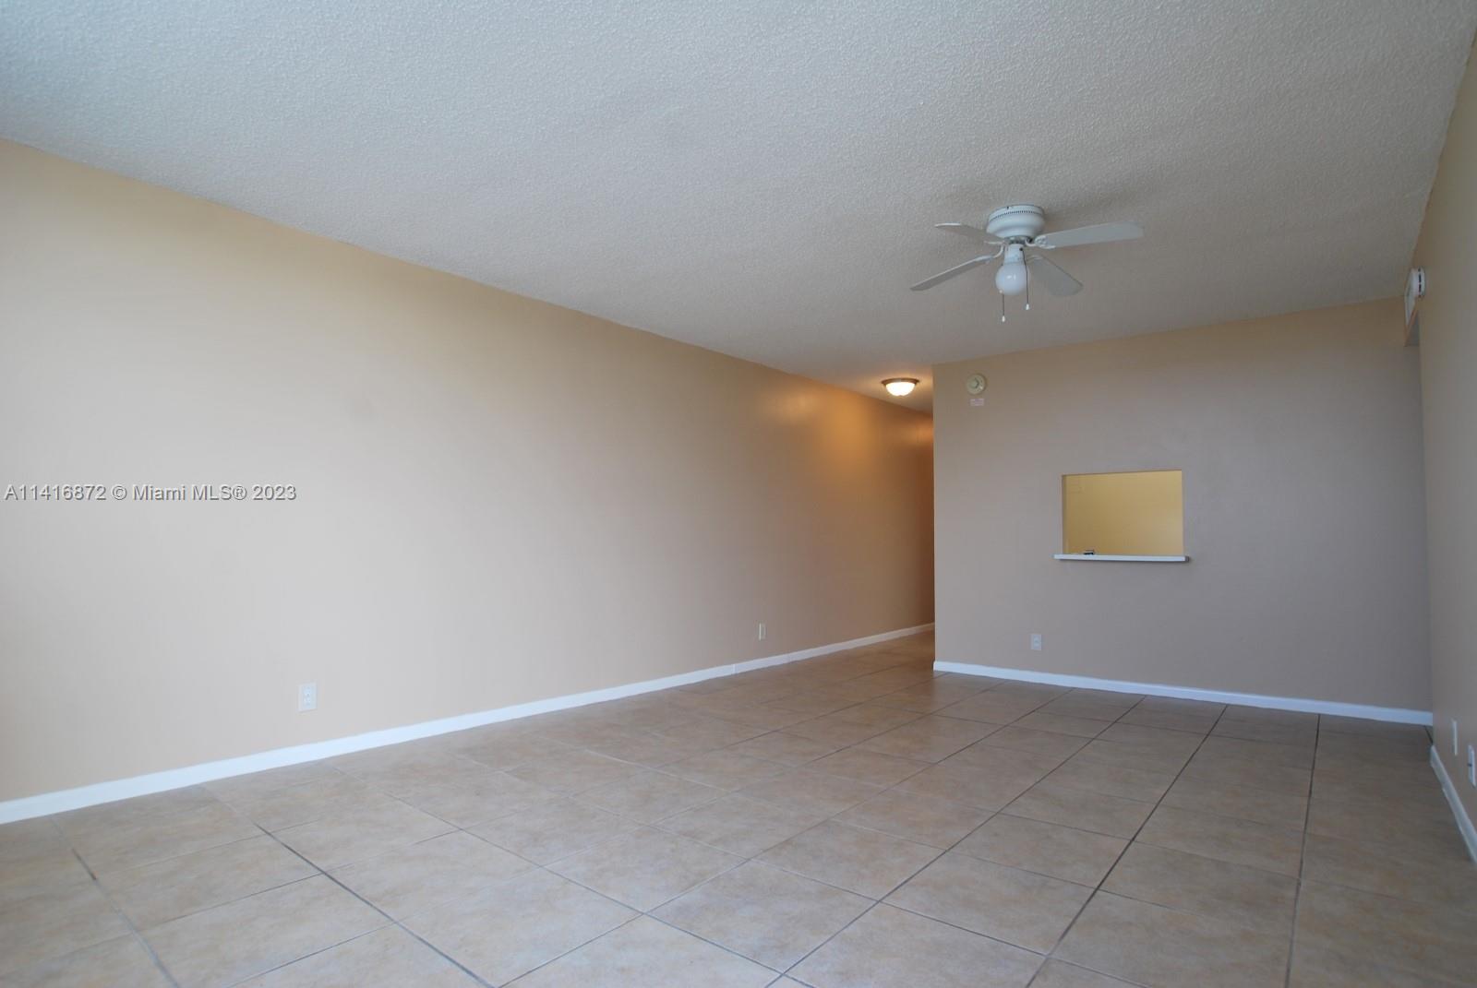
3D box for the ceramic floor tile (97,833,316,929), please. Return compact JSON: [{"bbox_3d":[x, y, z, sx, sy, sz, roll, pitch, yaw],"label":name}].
[{"bbox_3d":[-1.574,1.149,2.214,0.450,0.010,0.450,-3,-6,39],"label":"ceramic floor tile"}]

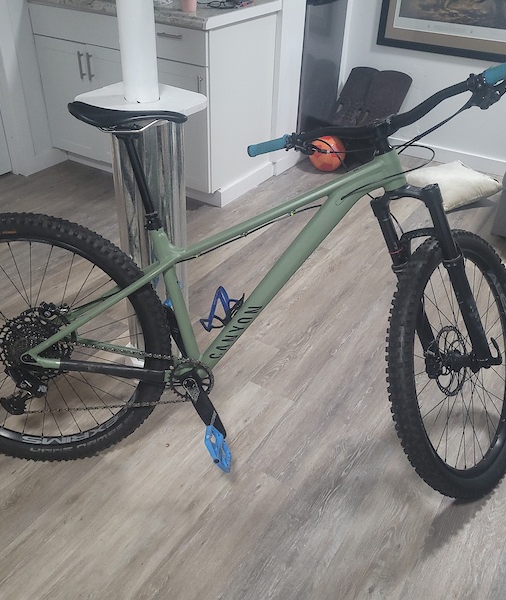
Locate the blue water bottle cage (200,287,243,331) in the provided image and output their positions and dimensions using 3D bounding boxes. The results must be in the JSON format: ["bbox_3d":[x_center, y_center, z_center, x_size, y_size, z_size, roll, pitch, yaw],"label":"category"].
[{"bbox_3d":[-0.083,0.026,1.592,0.080,0.145,0.075,35,18,-12],"label":"blue water bottle cage"}]

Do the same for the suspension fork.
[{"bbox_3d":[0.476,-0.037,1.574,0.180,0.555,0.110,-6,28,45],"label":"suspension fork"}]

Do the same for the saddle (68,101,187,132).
[{"bbox_3d":[-0.294,-0.432,1.416,0.277,0.070,0.145,4,22,0],"label":"saddle"}]

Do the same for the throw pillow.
[{"bbox_3d":[1.148,-0.674,3.452,0.440,0.130,0.440,-13,36,-21],"label":"throw pillow"}]

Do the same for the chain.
[{"bbox_3d":[-0.378,0.218,1.624,0.515,0.215,0.035,2,22,0],"label":"chain"}]

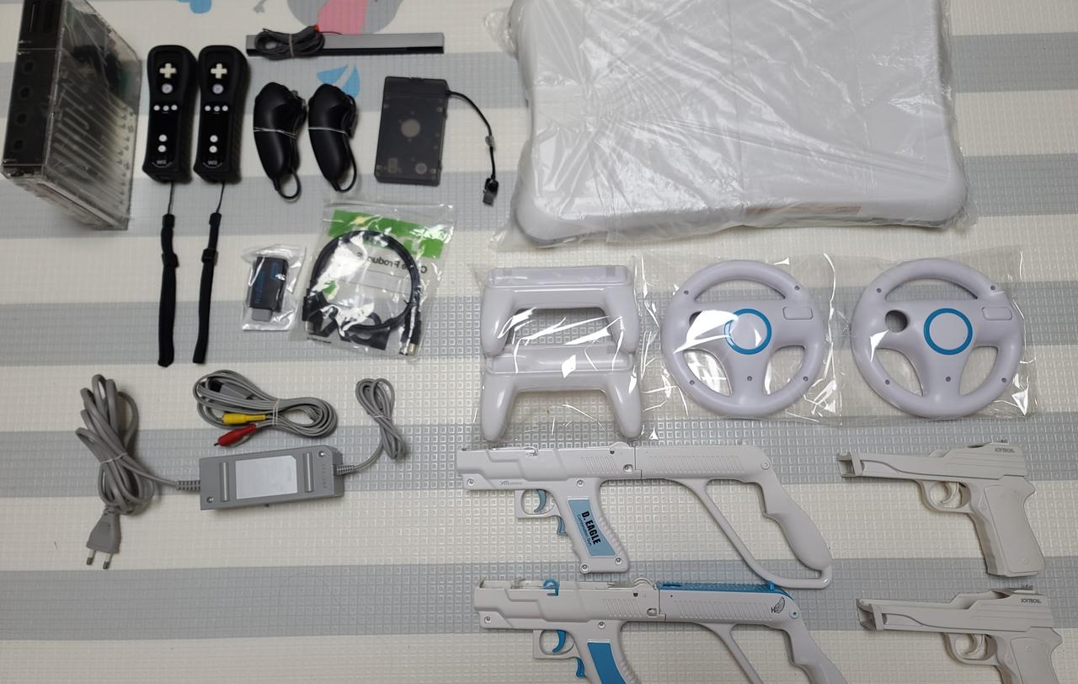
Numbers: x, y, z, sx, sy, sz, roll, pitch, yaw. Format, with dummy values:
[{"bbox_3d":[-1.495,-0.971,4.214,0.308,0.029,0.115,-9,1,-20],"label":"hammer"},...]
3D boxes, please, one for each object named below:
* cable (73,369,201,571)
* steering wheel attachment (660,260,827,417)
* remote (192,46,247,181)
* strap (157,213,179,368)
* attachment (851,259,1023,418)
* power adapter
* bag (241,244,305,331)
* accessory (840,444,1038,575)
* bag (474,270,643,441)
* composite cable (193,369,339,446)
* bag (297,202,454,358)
[{"bbox_3d":[-0.439,0.139,0.853,0.133,0.040,0.211,-1,80,1],"label":"cable"},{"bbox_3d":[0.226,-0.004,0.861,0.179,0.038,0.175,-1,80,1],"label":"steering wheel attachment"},{"bbox_3d":[-0.375,-0.269,0.921,0.048,0.040,0.161,-1,80,1],"label":"remote"},{"bbox_3d":[-0.431,-0.062,0.903,0.023,0.008,0.184,-5,80,1],"label":"strap"},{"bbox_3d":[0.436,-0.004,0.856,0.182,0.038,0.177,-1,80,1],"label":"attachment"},{"bbox_3d":[-0.292,0.149,0.864,0.153,0.036,0.056,-6,81,0],"label":"power adapter"},{"bbox_3d":[-0.315,-0.064,0.907,0.073,0.018,0.103,2,81,1],"label":"bag"},{"bbox_3d":[0.421,0.172,0.824,0.200,0.042,0.141,3,80,2],"label":"accessory"},{"bbox_3d":[0.021,0.011,0.876,0.192,0.045,0.203,-1,81,1],"label":"bag"},{"bbox_3d":[-0.306,0.072,0.870,0.164,0.022,0.085,-1,80,1],"label":"composite cable"},{"bbox_3d":[-0.194,-0.078,0.905,0.144,0.022,0.175,11,81,3],"label":"bag"}]

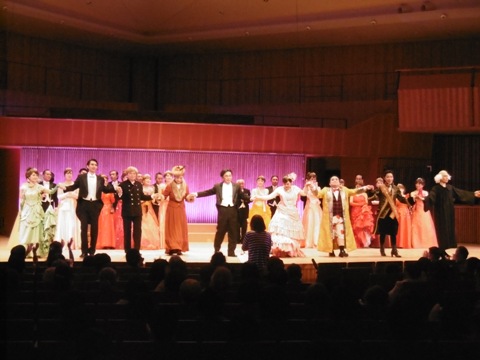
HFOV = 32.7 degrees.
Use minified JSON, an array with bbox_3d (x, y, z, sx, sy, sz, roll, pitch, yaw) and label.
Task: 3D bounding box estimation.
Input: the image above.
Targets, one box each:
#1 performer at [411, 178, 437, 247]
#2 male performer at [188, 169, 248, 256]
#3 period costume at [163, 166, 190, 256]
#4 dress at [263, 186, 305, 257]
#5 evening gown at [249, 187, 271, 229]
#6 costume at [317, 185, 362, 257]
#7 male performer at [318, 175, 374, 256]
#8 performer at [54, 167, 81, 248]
[{"bbox_3d":[4.307,0.759,19.100,0.660,1.681,0.560,1,-1,-5],"label":"performer"},{"bbox_3d":[-0.420,0.645,16.000,1.180,1.702,0.420,1,-1,-9],"label":"male performer"},{"bbox_3d":[-1.257,0.604,16.200,0.600,1.743,0.450,1,-1,-9],"label":"period costume"},{"bbox_3d":[0.892,0.832,16.400,0.860,1.403,0.800,1,-1,-6],"label":"dress"},{"bbox_3d":[0.502,0.840,19.100,0.660,1.377,0.600,1,-1,-7],"label":"evening gown"},{"bbox_3d":[1.970,0.812,16.200,0.910,1.380,0.450,1,0,-5],"label":"costume"},{"bbox_3d":[2.069,0.713,16.200,1.110,1.620,0.480,1,0,-5],"label":"male performer"},{"bbox_3d":[-3.542,0.606,16.800,0.580,1.684,0.500,1,-1,-11],"label":"performer"}]

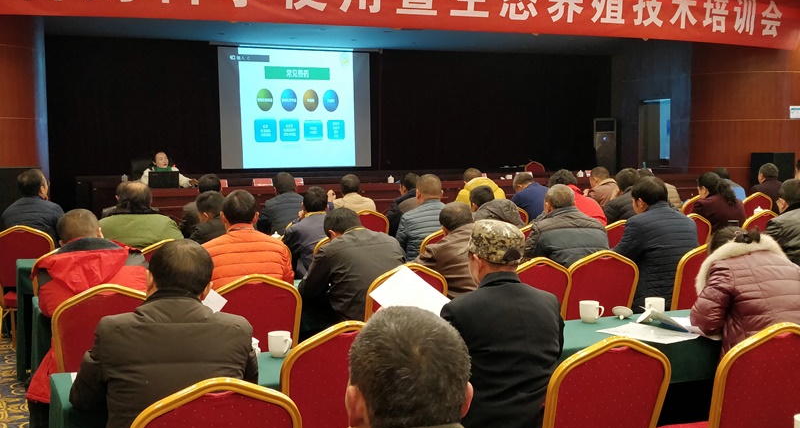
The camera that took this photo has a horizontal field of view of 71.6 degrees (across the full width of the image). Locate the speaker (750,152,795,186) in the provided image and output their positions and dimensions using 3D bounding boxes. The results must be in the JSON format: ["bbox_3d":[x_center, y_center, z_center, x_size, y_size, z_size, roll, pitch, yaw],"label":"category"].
[{"bbox_3d":[6.019,-0.344,8.980,0.450,1.280,0.440,-2,7,-14],"label":"speaker"}]

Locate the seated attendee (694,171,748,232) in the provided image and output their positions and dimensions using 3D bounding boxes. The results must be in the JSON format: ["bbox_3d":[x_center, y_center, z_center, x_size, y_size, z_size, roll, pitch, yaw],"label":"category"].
[{"bbox_3d":[2.983,0.251,5.223,0.500,1.270,0.720,-3,7,-18],"label":"seated attendee"}]

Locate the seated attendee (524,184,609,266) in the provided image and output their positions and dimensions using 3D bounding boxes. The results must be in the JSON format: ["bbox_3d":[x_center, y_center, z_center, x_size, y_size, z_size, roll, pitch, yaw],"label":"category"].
[{"bbox_3d":[1.045,0.461,3.535,0.540,1.280,0.760,-2,7,-14],"label":"seated attendee"}]

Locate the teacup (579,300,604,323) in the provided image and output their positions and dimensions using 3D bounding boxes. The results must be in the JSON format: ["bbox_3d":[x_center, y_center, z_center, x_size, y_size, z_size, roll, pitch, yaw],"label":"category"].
[{"bbox_3d":[0.820,0.417,2.352,0.113,0.080,0.083,4,8,35],"label":"teacup"}]

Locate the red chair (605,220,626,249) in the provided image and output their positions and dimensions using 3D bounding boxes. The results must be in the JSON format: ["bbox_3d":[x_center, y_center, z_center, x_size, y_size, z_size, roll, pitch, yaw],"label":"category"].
[{"bbox_3d":[1.743,0.480,4.680,0.450,0.930,0.570,-2,7,-13],"label":"red chair"}]

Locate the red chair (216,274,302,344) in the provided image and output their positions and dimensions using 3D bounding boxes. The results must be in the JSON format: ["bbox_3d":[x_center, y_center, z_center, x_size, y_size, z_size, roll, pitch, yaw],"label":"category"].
[{"bbox_3d":[-0.714,0.711,2.813,0.450,0.930,0.570,-2,7,-15],"label":"red chair"}]

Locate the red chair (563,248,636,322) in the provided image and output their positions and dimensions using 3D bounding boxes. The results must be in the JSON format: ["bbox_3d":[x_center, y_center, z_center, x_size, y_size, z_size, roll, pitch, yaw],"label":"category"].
[{"bbox_3d":[1.087,0.636,3.367,0.450,0.930,0.570,-1,7,-9],"label":"red chair"}]

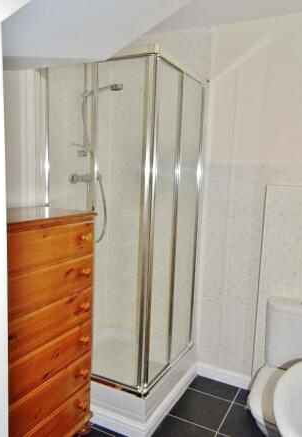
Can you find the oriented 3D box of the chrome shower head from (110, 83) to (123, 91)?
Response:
[{"bbox_3d":[-0.220,-0.824,2.308,0.085,0.040,0.075,6,8,27],"label":"chrome shower head"}]

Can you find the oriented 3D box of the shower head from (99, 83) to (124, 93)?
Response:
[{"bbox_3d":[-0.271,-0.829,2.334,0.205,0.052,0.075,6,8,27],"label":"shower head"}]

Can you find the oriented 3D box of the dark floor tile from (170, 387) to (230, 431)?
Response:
[{"bbox_3d":[0.319,1.202,2.305,0.309,0.010,0.316,6,8,27],"label":"dark floor tile"}]

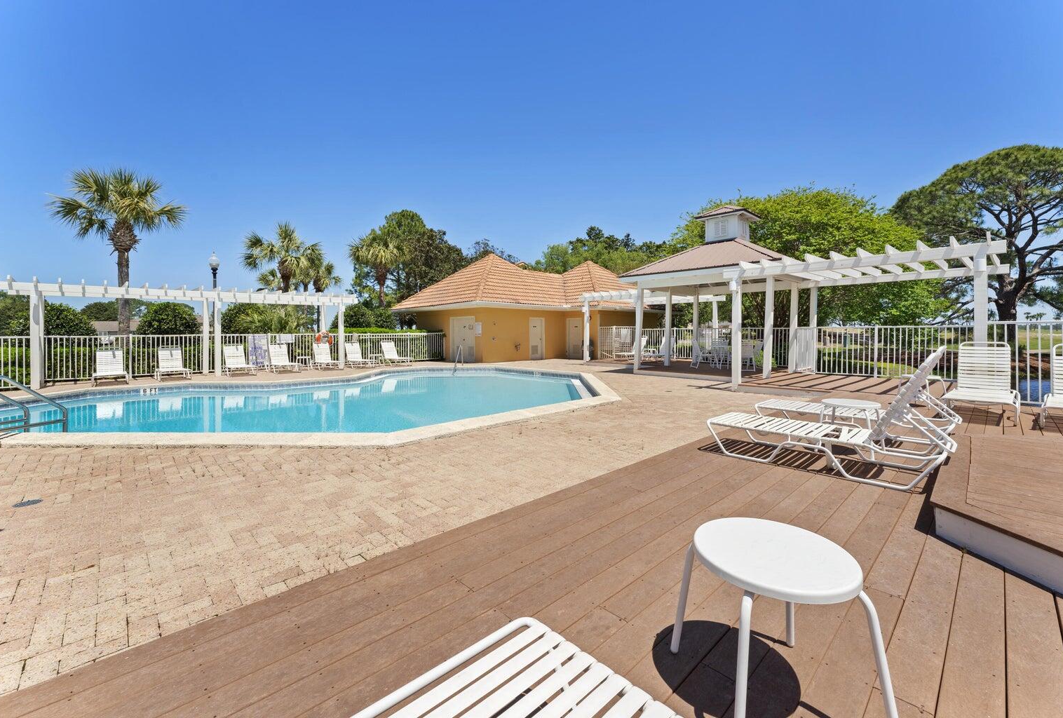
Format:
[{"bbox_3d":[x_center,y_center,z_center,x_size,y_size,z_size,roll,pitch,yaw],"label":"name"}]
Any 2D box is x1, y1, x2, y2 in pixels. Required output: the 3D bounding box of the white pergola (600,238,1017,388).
[{"bbox_3d":[5.860,-0.810,9.720,4.200,2.750,7.000,-2,4,-41],"label":"white pergola"}]

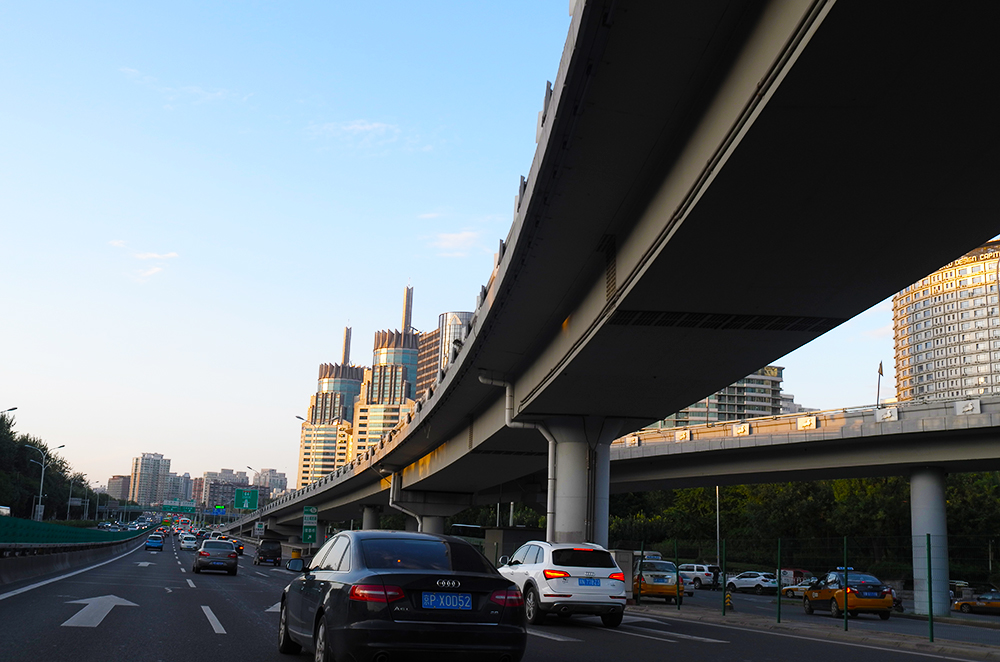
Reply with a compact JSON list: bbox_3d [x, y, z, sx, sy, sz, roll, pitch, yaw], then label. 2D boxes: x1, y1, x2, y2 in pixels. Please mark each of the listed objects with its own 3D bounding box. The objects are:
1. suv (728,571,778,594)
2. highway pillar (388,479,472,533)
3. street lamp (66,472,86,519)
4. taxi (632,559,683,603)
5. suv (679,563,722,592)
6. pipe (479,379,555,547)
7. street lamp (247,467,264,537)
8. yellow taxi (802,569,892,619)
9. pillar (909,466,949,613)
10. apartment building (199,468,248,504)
[{"bbox_3d":[19.763,19.673,78.000,1.830,1.660,4.400,13,-15,-39],"label":"suv"},{"bbox_3d":[-4.545,13.444,69.274,5.400,6.217,2.200,6,-12,-15],"label":"highway pillar"},{"bbox_3d":[-87.974,34.945,206.287,5.000,10.814,0.500,7,-12,-18],"label":"street lamp"},{"bbox_3d":[5.460,8.838,35.464,1.760,1.530,4.500,2,-12,3],"label":"taxi"},{"bbox_3d":[15.282,19.309,78.500,1.960,1.880,4.950,11,-14,-34],"label":"suv"},{"bbox_3d":[0.493,5.612,37.282,3.100,7.820,0.350,4,-12,-6],"label":"pipe"},{"bbox_3d":[-30.724,22.450,126.919,2.500,10.170,0.400,7,-12,-18],"label":"street lamp"},{"bbox_3d":[11.892,9.008,34.263,1.780,1.540,4.550,3,-12,-1],"label":"yellow taxi"},{"bbox_3d":[15.428,7.519,35.727,1.270,5.155,1.270,3,-12,0],"label":"pillar"},{"bbox_3d":[-332.848,199.336,1206.478,52.000,63.352,30.000,6,-12,-14],"label":"apartment building"}]

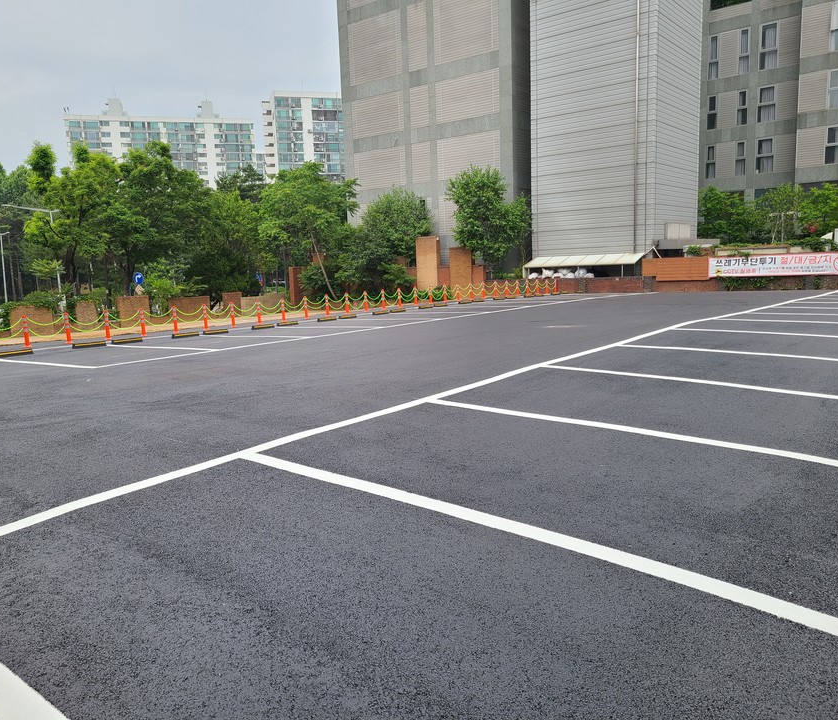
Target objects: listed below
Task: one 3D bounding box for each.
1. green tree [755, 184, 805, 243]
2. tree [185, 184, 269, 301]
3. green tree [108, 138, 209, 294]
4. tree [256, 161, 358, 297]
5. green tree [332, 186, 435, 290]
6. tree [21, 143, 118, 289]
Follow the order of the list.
[{"bbox_3d":[17.272,-6.868,34.463,2.400,2.971,2.400,-2,8,0],"label":"green tree"},{"bbox_3d":[-8.409,-4.877,31.585,4.000,5.477,4.000,-2,8,0],"label":"tree"},{"bbox_3d":[-10.652,-5.359,29.484,4.500,6.987,4.500,-2,8,0],"label":"green tree"},{"bbox_3d":[-4.289,-4.805,27.576,3.891,5.481,3.891,-2,8,0],"label":"tree"},{"bbox_3d":[-1.540,-4.949,30.600,4.151,4.710,4.151,-2,8,0],"label":"green tree"},{"bbox_3d":[-13.746,-5.045,28.503,4.300,6.864,4.300,-2,8,0],"label":"tree"}]

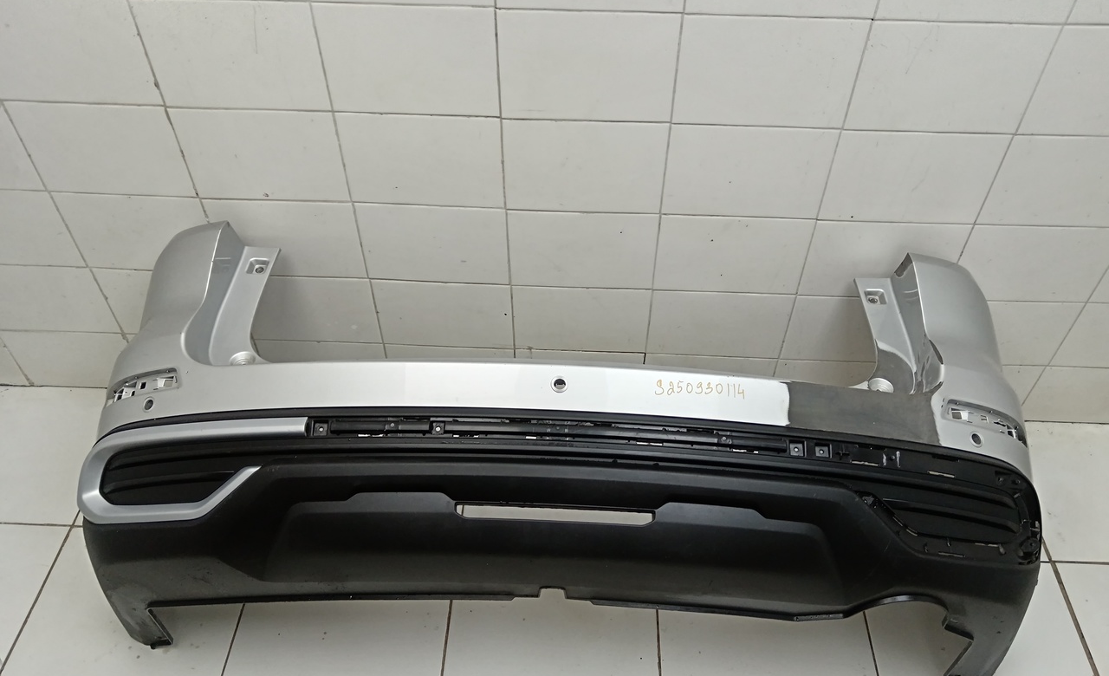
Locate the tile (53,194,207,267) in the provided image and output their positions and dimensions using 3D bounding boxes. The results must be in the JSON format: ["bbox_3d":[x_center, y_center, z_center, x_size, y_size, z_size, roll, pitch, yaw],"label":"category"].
[{"bbox_3d":[-0.850,-0.216,1.788,0.300,0.200,0.008,2,47,2],"label":"tile"}]

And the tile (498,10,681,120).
[{"bbox_3d":[0.058,-0.458,1.464,0.300,0.200,0.009,2,47,1],"label":"tile"}]

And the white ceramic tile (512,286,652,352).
[{"bbox_3d":[0.053,-0.042,1.909,0.300,0.200,0.008,2,47,2],"label":"white ceramic tile"}]

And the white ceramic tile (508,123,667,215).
[{"bbox_3d":[0.056,-0.320,1.613,0.300,0.200,0.008,2,47,2],"label":"white ceramic tile"}]

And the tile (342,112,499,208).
[{"bbox_3d":[-0.245,-0.331,1.623,0.300,0.200,0.010,2,47,1],"label":"tile"}]

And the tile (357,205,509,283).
[{"bbox_3d":[-0.246,-0.192,1.770,0.300,0.200,0.010,2,47,1],"label":"tile"}]

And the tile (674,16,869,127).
[{"bbox_3d":[0.360,-0.447,1.456,0.300,0.200,0.009,2,47,1],"label":"tile"}]

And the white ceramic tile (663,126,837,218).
[{"bbox_3d":[0.358,-0.309,1.605,0.300,0.200,0.009,2,47,1],"label":"white ceramic tile"}]

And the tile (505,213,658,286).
[{"bbox_3d":[0.056,-0.182,1.762,0.300,0.200,0.010,2,47,1],"label":"tile"}]

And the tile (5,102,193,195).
[{"bbox_3d":[-0.848,-0.352,1.636,0.300,0.200,0.009,2,47,1],"label":"tile"}]

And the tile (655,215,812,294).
[{"bbox_3d":[0.357,-0.170,1.754,0.300,0.200,0.009,2,47,1],"label":"tile"}]

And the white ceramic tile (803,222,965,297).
[{"bbox_3d":[0.658,-0.157,1.743,0.300,0.200,0.008,2,47,2],"label":"white ceramic tile"}]

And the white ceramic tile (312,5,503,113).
[{"bbox_3d":[-0.244,-0.469,1.472,0.300,0.200,0.009,2,47,1],"label":"white ceramic tile"}]

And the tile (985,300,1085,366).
[{"bbox_3d":[0.960,-0.013,1.888,0.300,0.200,0.010,2,47,1],"label":"tile"}]

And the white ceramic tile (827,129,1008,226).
[{"bbox_3d":[0.660,-0.300,1.601,0.300,0.200,0.010,2,47,1],"label":"white ceramic tile"}]

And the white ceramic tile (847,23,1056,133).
[{"bbox_3d":[0.660,-0.435,1.448,0.300,0.200,0.008,2,47,2],"label":"white ceramic tile"}]

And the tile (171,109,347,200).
[{"bbox_3d":[-0.547,-0.341,1.630,0.300,0.200,0.010,2,47,1],"label":"tile"}]

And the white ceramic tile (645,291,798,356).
[{"bbox_3d":[0.355,-0.030,1.900,0.300,0.200,0.008,2,47,2],"label":"white ceramic tile"}]

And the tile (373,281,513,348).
[{"bbox_3d":[-0.247,-0.053,1.917,0.300,0.200,0.010,2,47,1],"label":"tile"}]

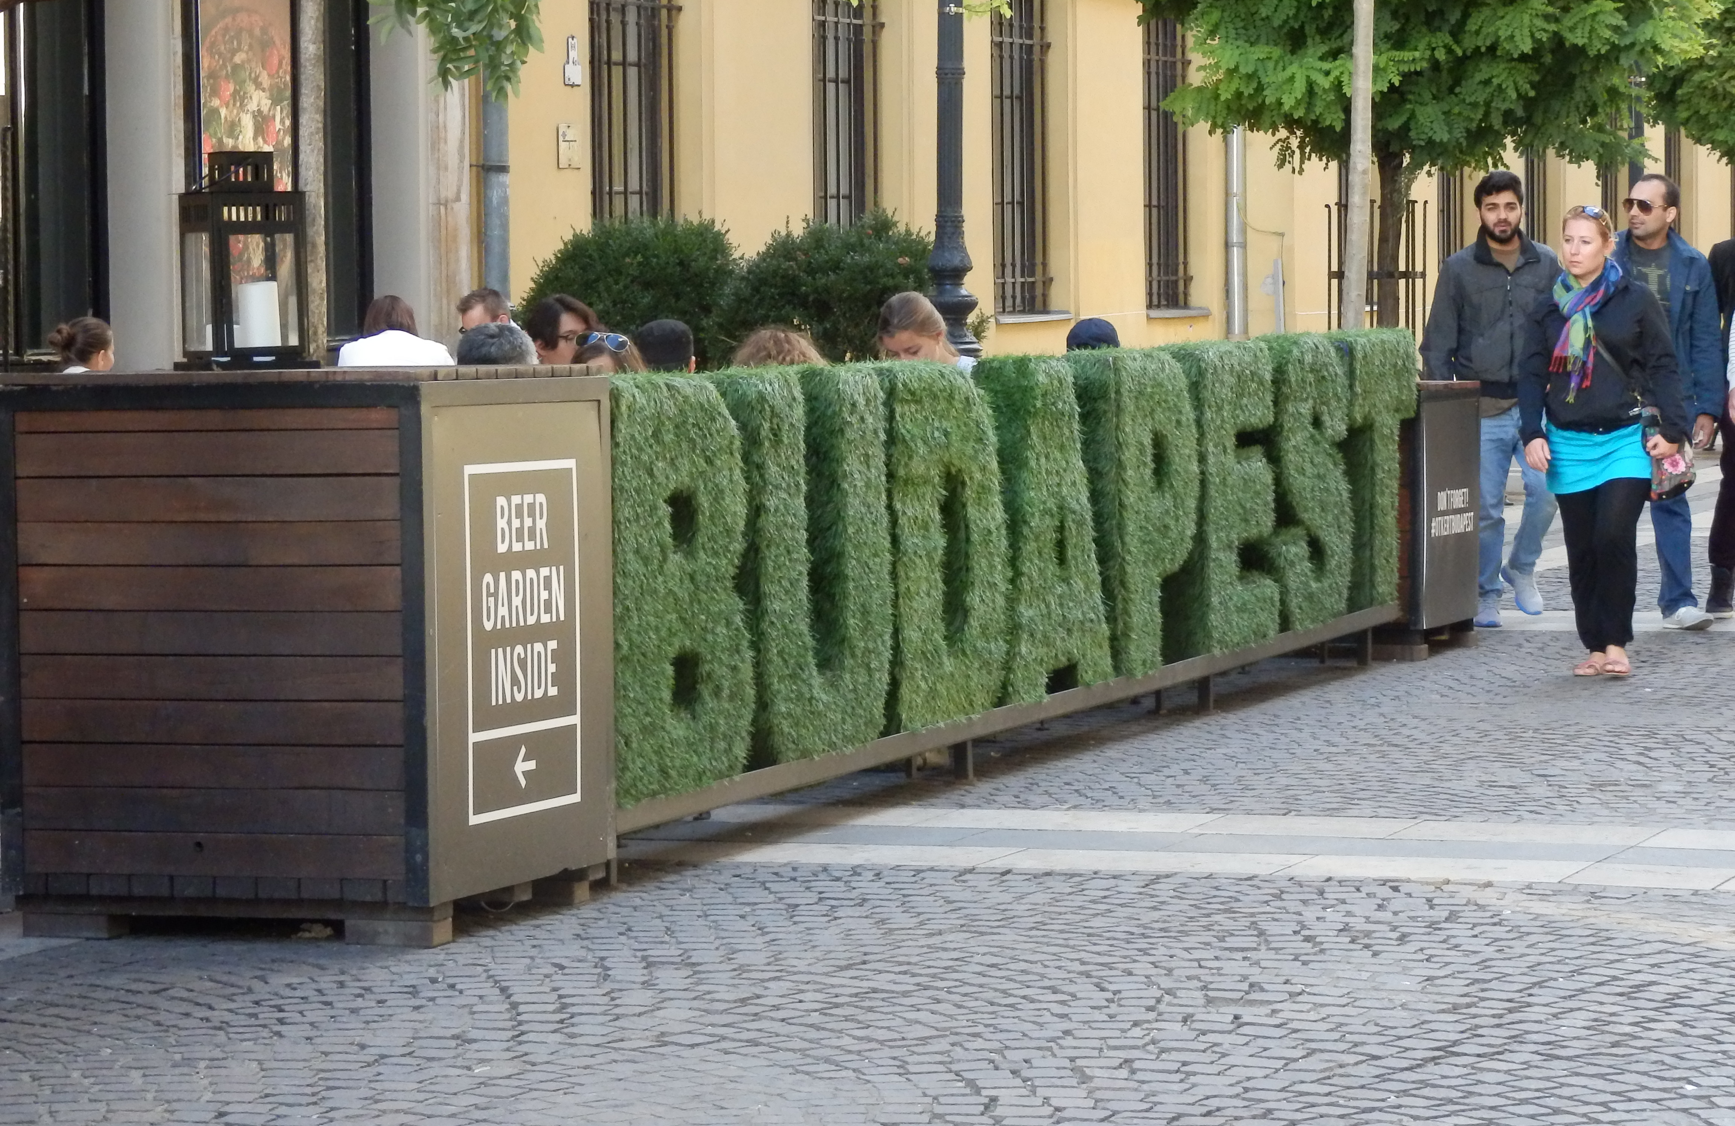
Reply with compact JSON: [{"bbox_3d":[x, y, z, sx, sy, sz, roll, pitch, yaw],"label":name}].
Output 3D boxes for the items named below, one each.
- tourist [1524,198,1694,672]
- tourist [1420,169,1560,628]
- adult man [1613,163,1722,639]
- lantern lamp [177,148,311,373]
[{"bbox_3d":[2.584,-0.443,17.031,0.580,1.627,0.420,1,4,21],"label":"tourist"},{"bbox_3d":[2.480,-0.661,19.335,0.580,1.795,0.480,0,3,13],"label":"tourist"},{"bbox_3d":[3.082,-0.630,18.951,0.560,1.767,0.450,0,4,18],"label":"adult man"},{"bbox_3d":[-1.365,-0.665,10.680,0.245,0.475,0.245,-2,4,-26],"label":"lantern lamp"}]

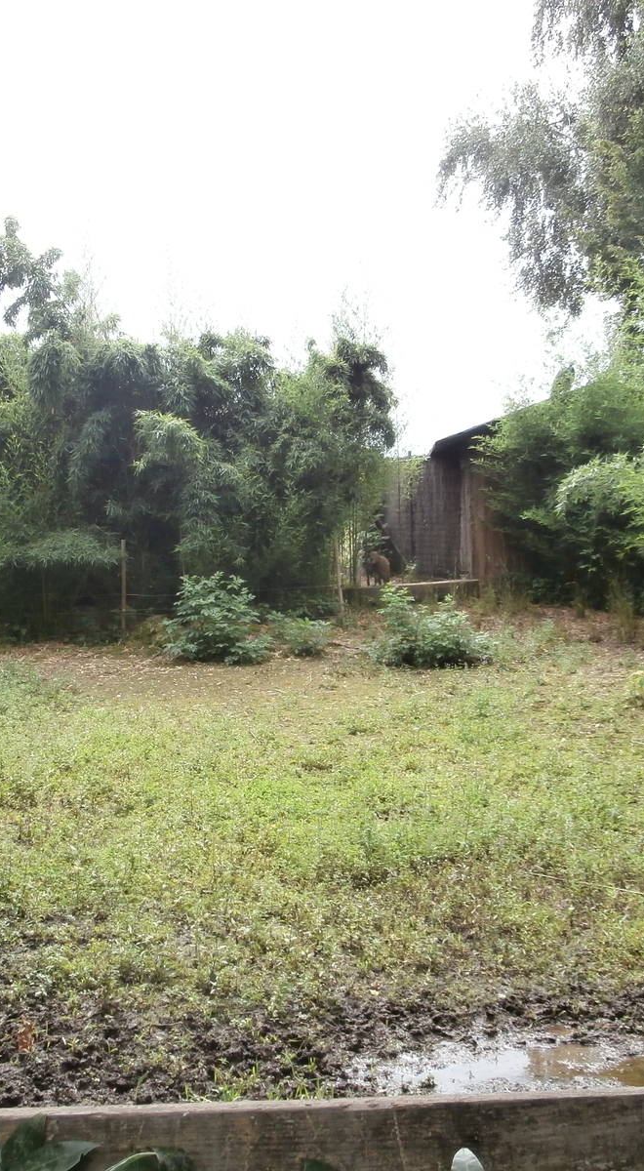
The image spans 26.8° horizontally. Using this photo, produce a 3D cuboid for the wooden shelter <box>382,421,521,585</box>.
[{"bbox_3d":[2.100,-1.350,22.000,2.300,2.650,2.400,0,1,14],"label":"wooden shelter"}]

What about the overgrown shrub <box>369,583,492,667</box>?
[{"bbox_3d":[1.240,0.460,15.500,1.400,0.950,1.250,0,1,0],"label":"overgrown shrub"}]

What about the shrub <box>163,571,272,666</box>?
[{"bbox_3d":[-1.200,0.380,15.500,1.250,1.020,1.150,0,1,0],"label":"shrub"}]

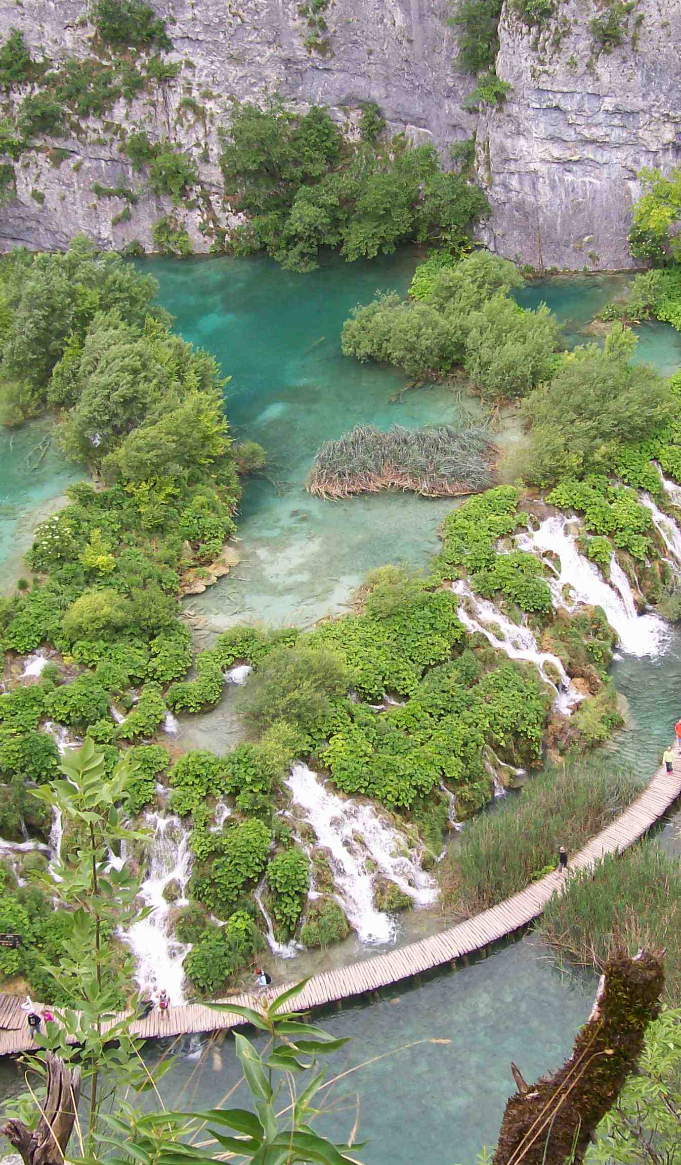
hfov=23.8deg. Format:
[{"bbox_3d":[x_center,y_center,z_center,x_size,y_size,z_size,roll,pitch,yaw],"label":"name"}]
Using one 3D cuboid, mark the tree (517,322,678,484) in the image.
[{"bbox_3d":[10.894,-7.564,68.728,6.400,6.000,5.800,2,37,9],"label":"tree"}]

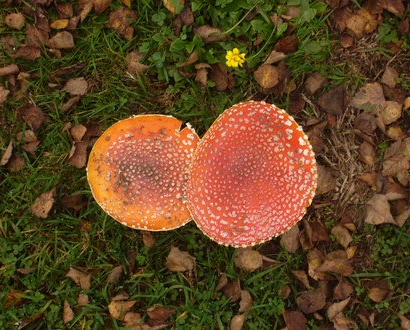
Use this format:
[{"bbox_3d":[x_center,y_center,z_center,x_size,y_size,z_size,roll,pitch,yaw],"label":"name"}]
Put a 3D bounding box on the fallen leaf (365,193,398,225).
[{"bbox_3d":[0.209,0.052,1.583,0.038,0.011,0.038,0,83,0],"label":"fallen leaf"}]

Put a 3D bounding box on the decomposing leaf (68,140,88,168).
[{"bbox_3d":[-0.142,-0.012,1.504,0.022,0.012,0.032,7,81,1],"label":"decomposing leaf"}]

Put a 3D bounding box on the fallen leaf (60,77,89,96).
[{"bbox_3d":[-0.157,-0.094,1.604,0.032,0.010,0.023,-19,81,-3],"label":"fallen leaf"}]

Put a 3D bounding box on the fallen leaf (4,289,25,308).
[{"bbox_3d":[-0.224,0.157,1.571,0.025,0.010,0.024,11,83,1],"label":"fallen leaf"}]

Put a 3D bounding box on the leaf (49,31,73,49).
[{"bbox_3d":[-0.173,-0.151,1.608,0.029,0.010,0.022,-11,83,-1],"label":"leaf"}]

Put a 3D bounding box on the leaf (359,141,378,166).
[{"bbox_3d":[0.184,-0.013,1.504,0.020,0.008,0.031,-19,82,-3],"label":"leaf"}]

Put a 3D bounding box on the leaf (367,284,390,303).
[{"bbox_3d":[0.204,0.152,1.567,0.026,0.012,0.020,0,80,0],"label":"leaf"}]

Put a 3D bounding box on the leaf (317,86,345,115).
[{"bbox_3d":[0.152,-0.077,1.599,0.032,0.010,0.032,-16,83,-2],"label":"leaf"}]

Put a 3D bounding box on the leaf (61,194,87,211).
[{"bbox_3d":[-0.146,0.042,1.496,0.030,0.010,0.018,8,81,1],"label":"leaf"}]

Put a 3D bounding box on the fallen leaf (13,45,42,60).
[{"bbox_3d":[-0.214,-0.135,1.606,0.033,0.010,0.018,6,83,1],"label":"fallen leaf"}]

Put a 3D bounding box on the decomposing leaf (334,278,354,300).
[{"bbox_3d":[0.163,0.148,1.572,0.022,0.010,0.025,6,83,1],"label":"decomposing leaf"}]

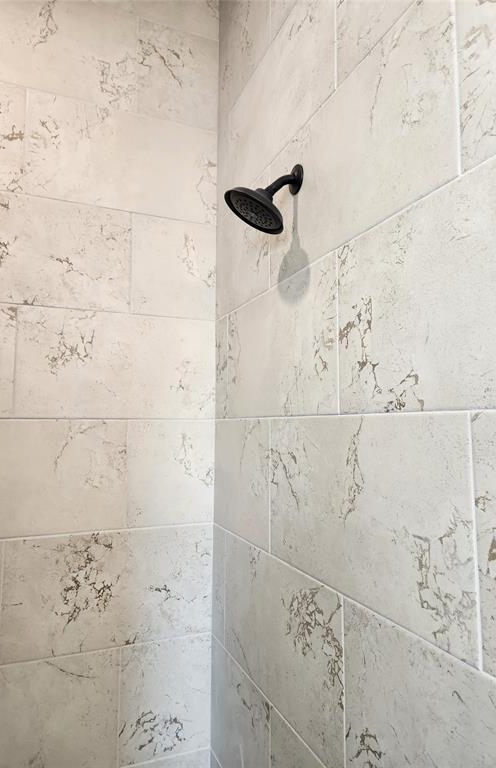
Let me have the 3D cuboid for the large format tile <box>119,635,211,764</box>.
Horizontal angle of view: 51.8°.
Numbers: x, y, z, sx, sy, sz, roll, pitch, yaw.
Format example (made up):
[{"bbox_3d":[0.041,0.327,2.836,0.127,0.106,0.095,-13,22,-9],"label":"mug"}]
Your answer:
[{"bbox_3d":[-0.227,0.875,1.426,0.259,0.304,0.010,2,-6,-22],"label":"large format tile"}]

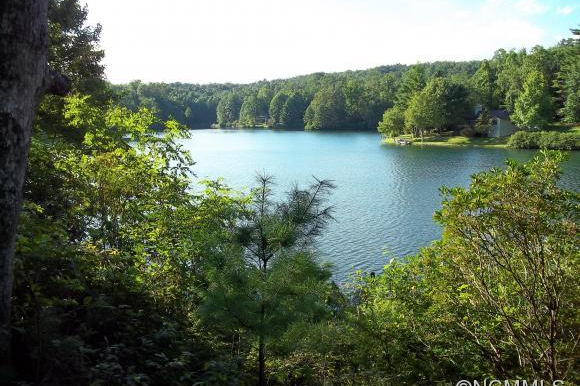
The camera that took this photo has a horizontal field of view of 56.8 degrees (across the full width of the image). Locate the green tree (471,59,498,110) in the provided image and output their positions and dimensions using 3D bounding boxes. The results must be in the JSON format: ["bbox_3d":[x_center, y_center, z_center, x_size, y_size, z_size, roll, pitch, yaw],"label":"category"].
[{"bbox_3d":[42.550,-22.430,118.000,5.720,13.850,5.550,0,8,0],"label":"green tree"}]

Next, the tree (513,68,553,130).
[{"bbox_3d":[44.470,-16.980,98.000,7.670,11.140,7.440,0,8,0],"label":"tree"}]

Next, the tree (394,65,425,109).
[{"bbox_3d":[25.820,-20.570,115.000,6.860,14.360,6.650,0,8,0],"label":"tree"}]

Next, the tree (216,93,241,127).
[{"bbox_3d":[-26.930,-36.020,235.000,10.510,15.110,10.200,0,8,0],"label":"tree"}]

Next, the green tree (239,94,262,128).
[{"bbox_3d":[-16.930,-35.250,230.000,10.290,14.790,9.980,0,8,0],"label":"green tree"}]

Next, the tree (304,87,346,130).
[{"bbox_3d":[13.760,-32.560,208.000,16.280,16.670,15.790,0,8,0],"label":"tree"}]

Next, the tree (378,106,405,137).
[{"bbox_3d":[18.350,-12.970,98.000,5.110,6.030,4.960,0,8,0],"label":"tree"}]

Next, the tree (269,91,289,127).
[{"bbox_3d":[-4.760,-34.340,222.000,8.270,15.310,8.030,0,8,0],"label":"tree"}]

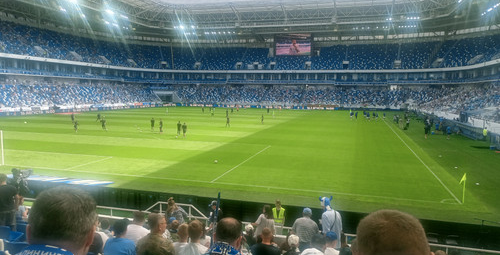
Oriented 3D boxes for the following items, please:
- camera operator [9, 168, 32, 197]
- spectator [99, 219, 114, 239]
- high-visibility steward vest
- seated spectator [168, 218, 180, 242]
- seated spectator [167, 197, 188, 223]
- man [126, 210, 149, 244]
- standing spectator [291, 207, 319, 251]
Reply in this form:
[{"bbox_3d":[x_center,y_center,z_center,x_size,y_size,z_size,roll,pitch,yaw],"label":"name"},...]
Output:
[{"bbox_3d":[-11.300,2.835,20.187,1.000,1.500,0.850,-2,6,-26],"label":"camera operator"},{"bbox_3d":[-2.362,2.057,7.020,0.450,1.120,0.700,3,6,15],"label":"spectator"},{"bbox_3d":[1.018,3.109,14.288,0.460,0.600,0.280,3,5,15],"label":"high-visibility steward vest"},{"bbox_3d":[-1.396,2.360,7.913,0.420,1.220,0.650,3,5,15],"label":"seated spectator"},{"bbox_3d":[-1.557,2.244,8.453,0.500,1.540,0.450,1,5,-1],"label":"seated spectator"},{"bbox_3d":[-1.508,1.788,5.954,0.500,1.280,0.750,3,6,15],"label":"man"},{"bbox_3d":[1.218,2.634,8.936,0.570,1.740,0.360,3,5,15],"label":"standing spectator"}]

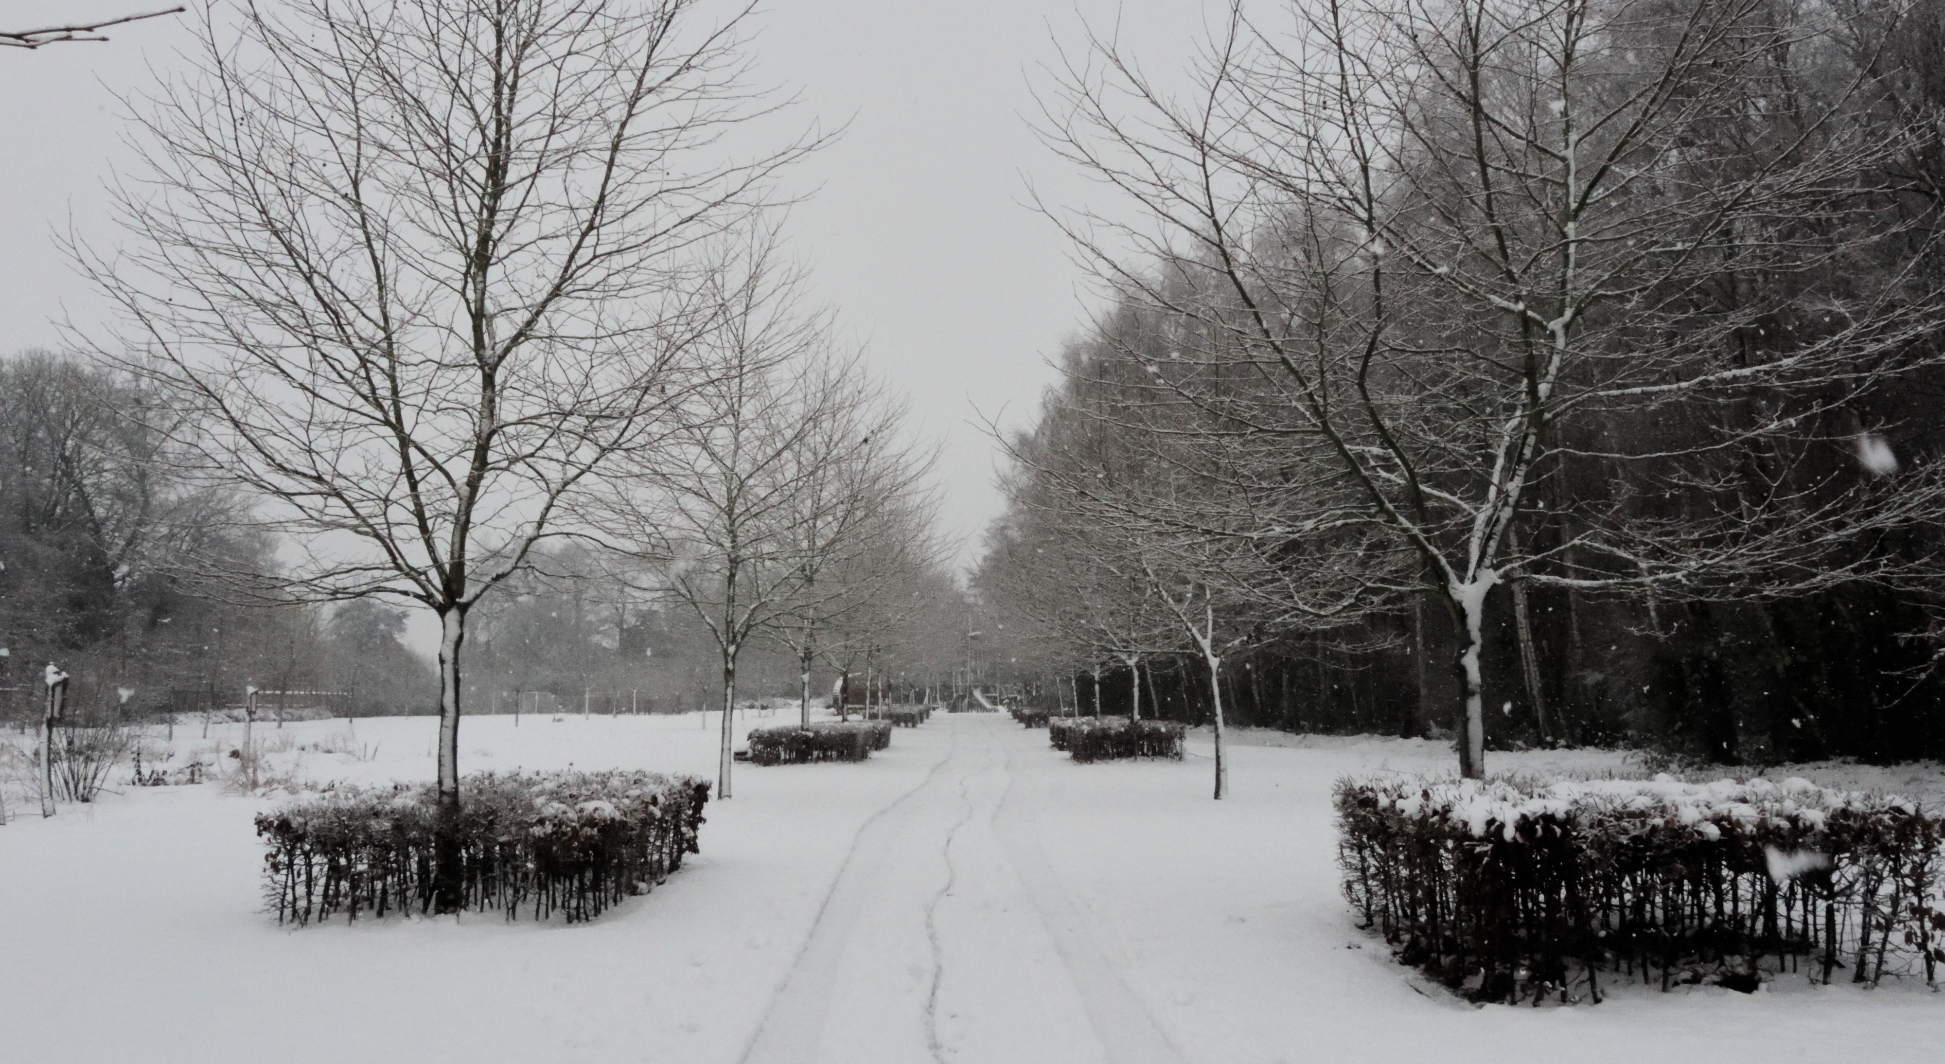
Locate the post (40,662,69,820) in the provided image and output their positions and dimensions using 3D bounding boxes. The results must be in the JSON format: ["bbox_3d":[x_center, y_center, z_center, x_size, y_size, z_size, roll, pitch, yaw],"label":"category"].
[{"bbox_3d":[-11.350,2.586,19.540,0.200,1.900,0.250,-5,-8,41],"label":"post"}]

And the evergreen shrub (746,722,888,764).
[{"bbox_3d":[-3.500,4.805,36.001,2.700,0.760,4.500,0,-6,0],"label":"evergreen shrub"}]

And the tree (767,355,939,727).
[{"bbox_3d":[-2.950,0.655,36.415,4.000,9.100,4.000,0,-6,0],"label":"tree"}]

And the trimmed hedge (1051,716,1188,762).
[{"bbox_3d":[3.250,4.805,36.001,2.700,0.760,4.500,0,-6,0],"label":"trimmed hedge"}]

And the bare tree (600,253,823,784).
[{"bbox_3d":[-3.800,-0.250,23.843,3.800,8.400,3.800,0,-6,0],"label":"bare tree"}]

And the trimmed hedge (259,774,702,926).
[{"bbox_3d":[-3.600,2.422,12.169,2.500,0.760,3.300,0,-6,0],"label":"trimmed hedge"}]

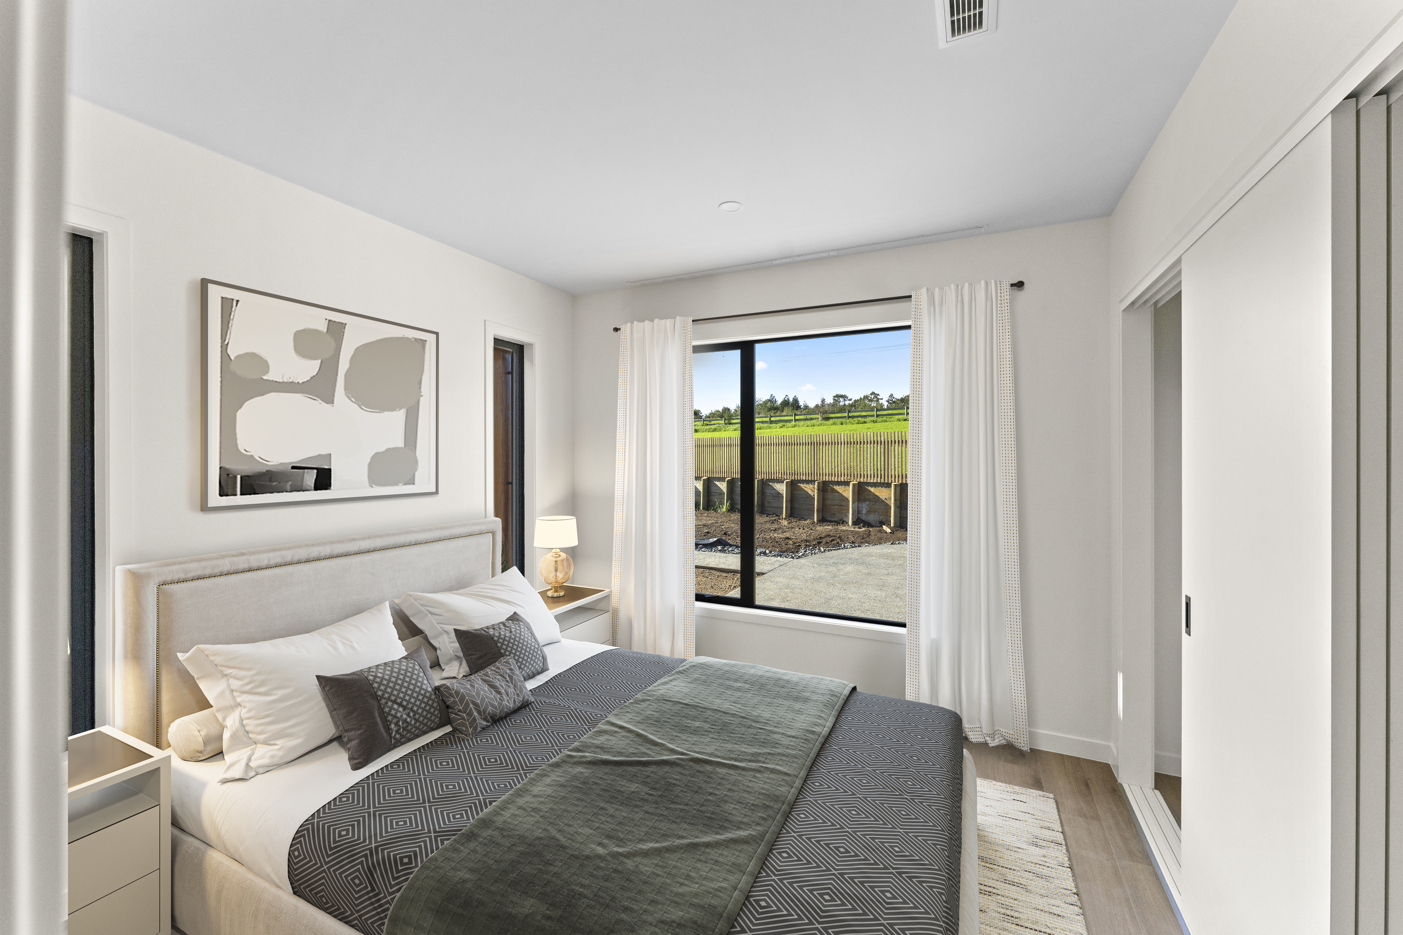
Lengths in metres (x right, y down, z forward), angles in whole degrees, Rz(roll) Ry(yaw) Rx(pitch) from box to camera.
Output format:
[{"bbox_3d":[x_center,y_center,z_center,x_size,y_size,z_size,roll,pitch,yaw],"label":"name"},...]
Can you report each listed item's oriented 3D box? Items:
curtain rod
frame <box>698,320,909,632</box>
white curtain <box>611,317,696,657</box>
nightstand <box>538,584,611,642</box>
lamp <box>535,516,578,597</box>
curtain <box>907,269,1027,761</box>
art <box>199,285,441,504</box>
[{"bbox_3d":[0.476,-0.888,3.112,2.380,0.050,0.070,0,1,25],"label":"curtain rod"},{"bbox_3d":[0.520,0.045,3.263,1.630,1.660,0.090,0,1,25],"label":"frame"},{"bbox_3d":[-0.317,0.204,3.494,0.620,2.280,0.130,0,1,25],"label":"white curtain"},{"bbox_3d":[-0.869,1.074,3.275,0.420,0.580,0.540,0,1,25],"label":"nightstand"},{"bbox_3d":[-0.893,0.544,3.355,0.265,0.478,0.265,0,1,0],"label":"lamp"},{"bbox_3d":[1.309,0.224,2.722,0.555,2.280,0.140,0,1,25],"label":"curtain"},{"bbox_3d":[-1.552,-0.266,2.349,0.035,0.827,0.957,0,1,25],"label":"art"}]

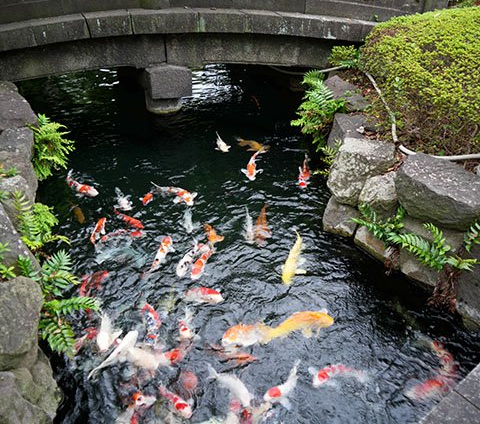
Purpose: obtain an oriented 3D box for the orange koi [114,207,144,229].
[{"bbox_3d":[-1.006,0.052,4.337,0.400,0.100,0.120,27,43,33],"label":"orange koi"}]

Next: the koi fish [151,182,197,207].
[{"bbox_3d":[-0.612,-0.162,4.341,0.504,0.111,0.191,29,44,35],"label":"koi fish"}]

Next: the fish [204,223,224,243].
[{"bbox_3d":[-0.240,0.189,3.831,0.121,0.085,0.289,-10,36,-13],"label":"fish"}]

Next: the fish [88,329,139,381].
[{"bbox_3d":[-0.695,0.808,2.647,0.140,0.100,0.360,19,38,26],"label":"fish"}]

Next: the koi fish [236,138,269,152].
[{"bbox_3d":[0.114,-0.711,5.122,0.145,0.085,0.381,-30,44,-35],"label":"koi fish"}]

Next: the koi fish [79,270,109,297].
[{"bbox_3d":[-0.925,0.471,3.147,0.130,0.100,0.300,17,38,24],"label":"koi fish"}]

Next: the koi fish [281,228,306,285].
[{"bbox_3d":[0.358,0.322,3.368,0.170,0.145,0.604,6,34,9],"label":"koi fish"}]

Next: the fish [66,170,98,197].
[{"bbox_3d":[-1.551,-0.280,4.750,0.160,0.120,0.582,-24,38,-32],"label":"fish"}]

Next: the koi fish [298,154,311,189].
[{"bbox_3d":[0.682,-0.447,5.049,0.150,0.120,0.560,5,35,7],"label":"koi fish"}]

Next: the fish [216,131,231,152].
[{"bbox_3d":[-0.189,-0.692,4.871,0.140,0.114,0.477,-8,35,-12],"label":"fish"}]

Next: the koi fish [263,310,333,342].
[{"bbox_3d":[0.372,0.765,3.006,0.465,0.120,0.150,-10,33,-14],"label":"koi fish"}]

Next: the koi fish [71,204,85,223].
[{"bbox_3d":[-1.480,0.021,4.381,0.100,0.090,0.310,-16,38,-22],"label":"koi fish"}]

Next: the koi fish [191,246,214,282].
[{"bbox_3d":[-0.242,0.378,3.284,0.130,0.100,0.333,11,36,16],"label":"koi fish"}]

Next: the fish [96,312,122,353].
[{"bbox_3d":[-0.860,0.771,3.035,0.150,0.090,0.337,-9,33,-13],"label":"fish"}]

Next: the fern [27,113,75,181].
[{"bbox_3d":[-1.708,-0.590,4.326,0.340,0.470,0.400,-1,32,0],"label":"fern"}]

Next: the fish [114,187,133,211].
[{"bbox_3d":[-1.054,-0.117,4.281,0.151,0.085,0.359,-15,37,-20],"label":"fish"}]

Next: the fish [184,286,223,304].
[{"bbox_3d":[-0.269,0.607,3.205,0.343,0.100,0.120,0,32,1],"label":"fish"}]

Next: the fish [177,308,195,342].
[{"bbox_3d":[-0.342,0.730,3.084,0.130,0.085,0.307,-2,32,-2],"label":"fish"}]

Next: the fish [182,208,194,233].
[{"bbox_3d":[-0.423,0.071,4.003,0.127,0.085,0.352,-4,35,-5],"label":"fish"}]

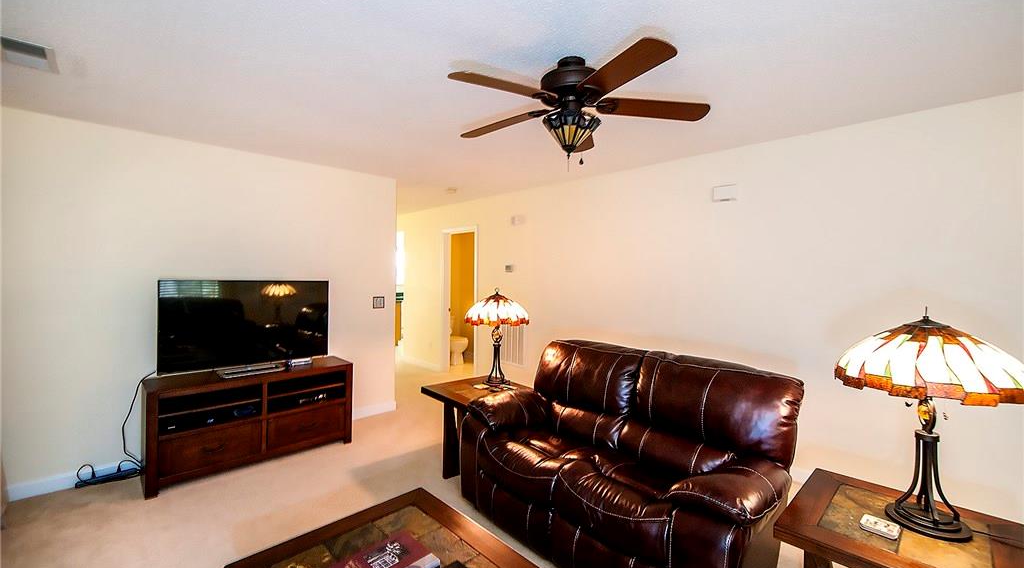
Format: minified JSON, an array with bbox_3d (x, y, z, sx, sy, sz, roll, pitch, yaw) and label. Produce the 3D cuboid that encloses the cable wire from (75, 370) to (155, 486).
[{"bbox_3d":[-2.658,0.986,2.789,0.400,0.700,0.170,0,1,-45],"label":"cable wire"}]

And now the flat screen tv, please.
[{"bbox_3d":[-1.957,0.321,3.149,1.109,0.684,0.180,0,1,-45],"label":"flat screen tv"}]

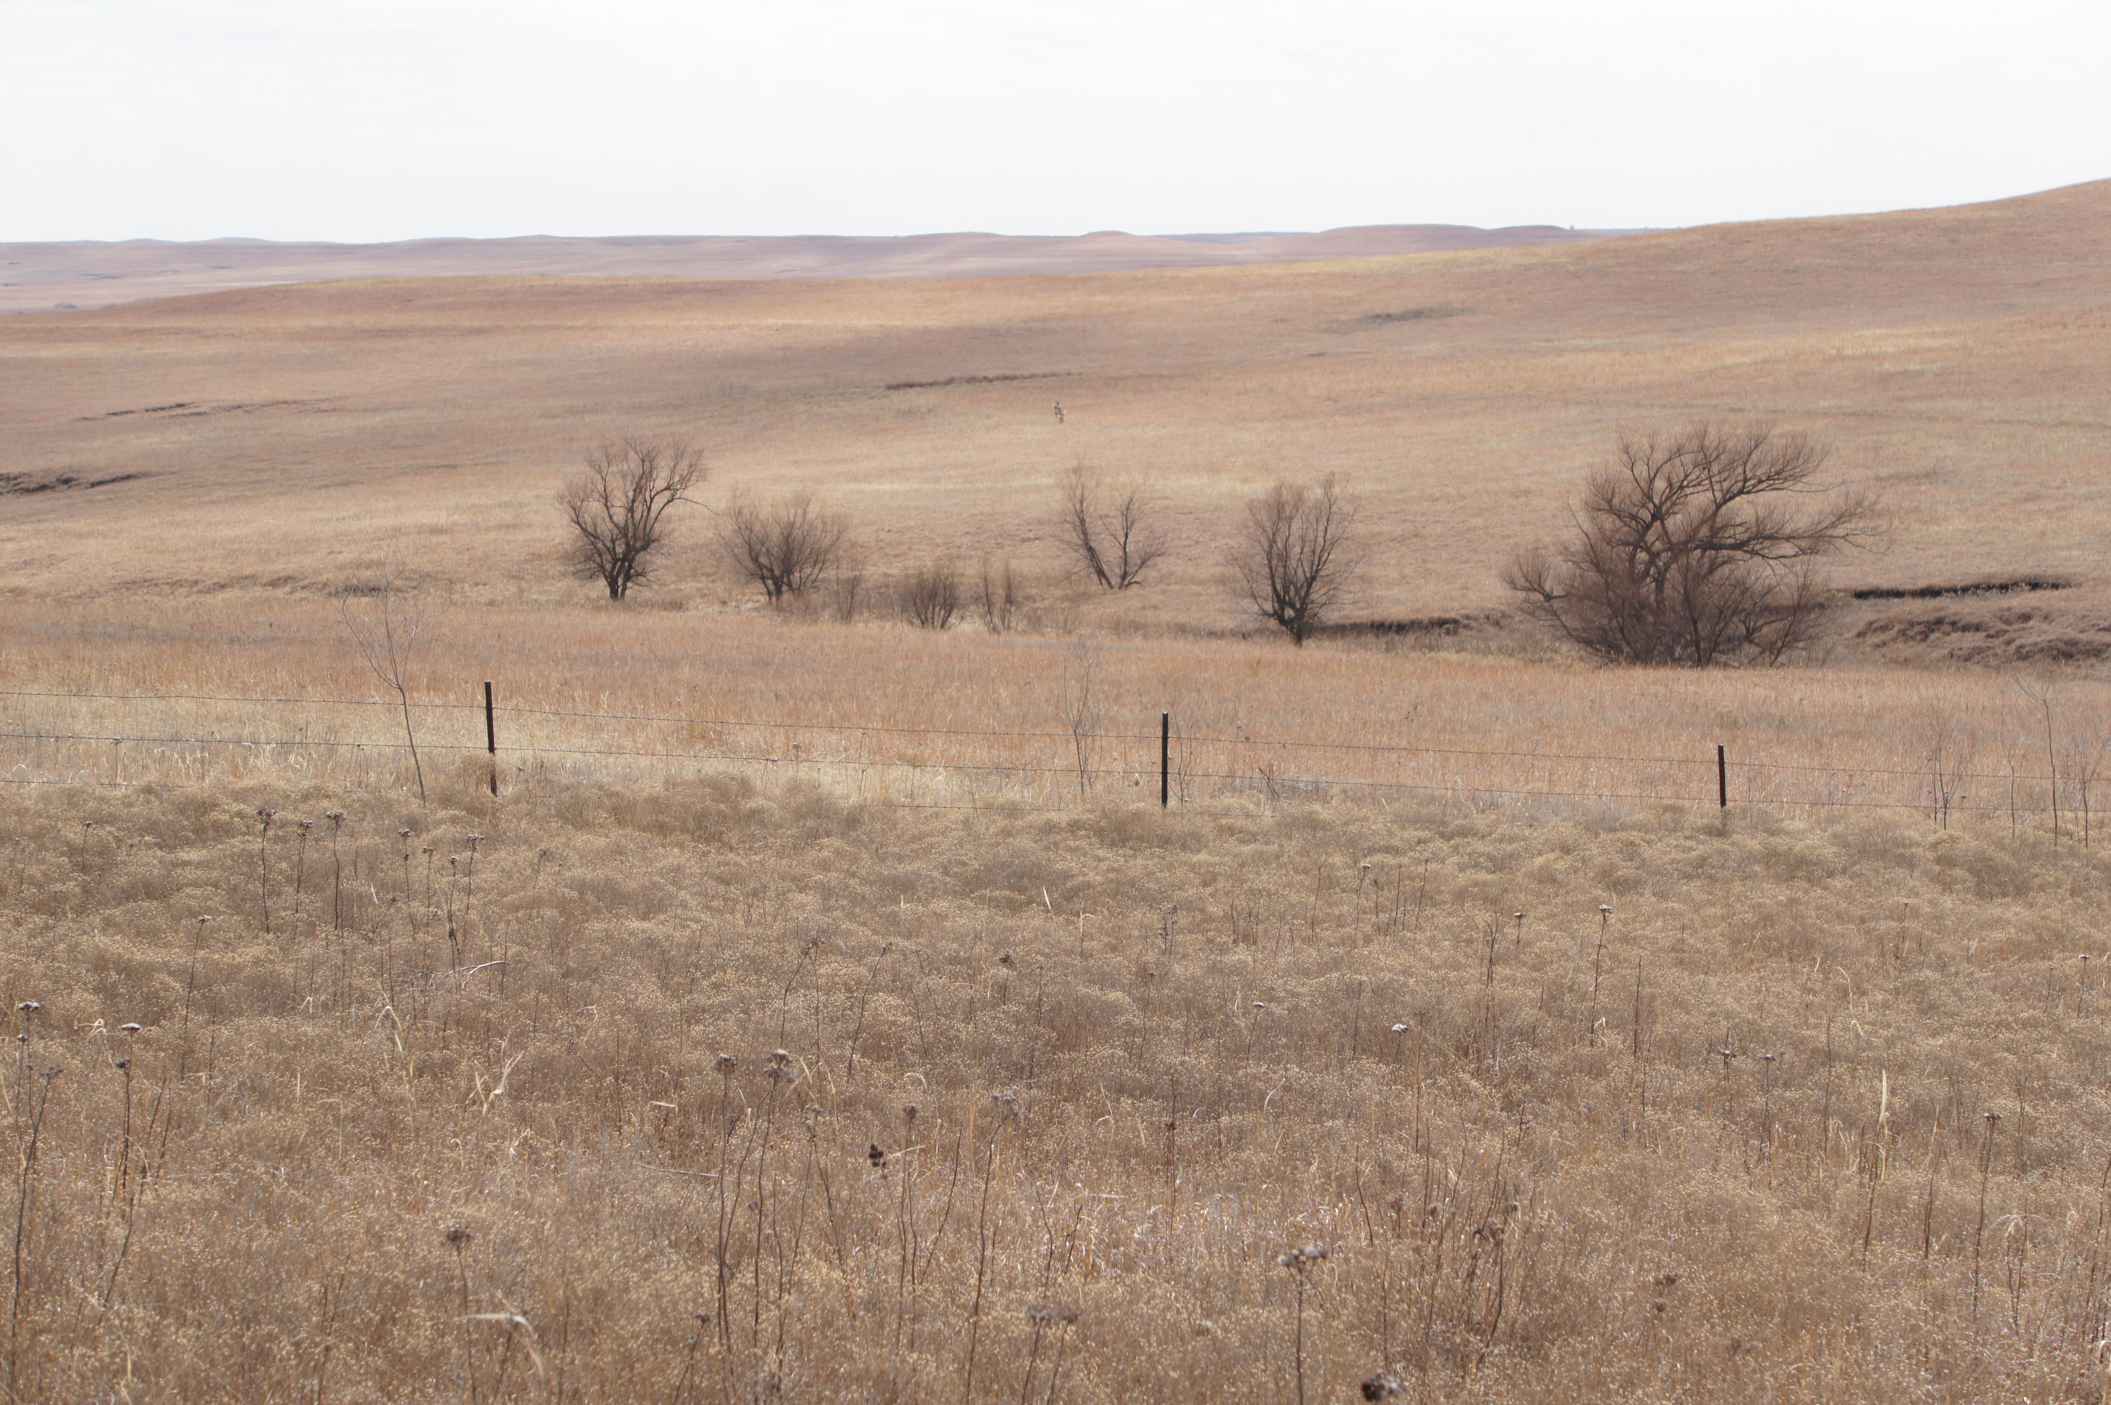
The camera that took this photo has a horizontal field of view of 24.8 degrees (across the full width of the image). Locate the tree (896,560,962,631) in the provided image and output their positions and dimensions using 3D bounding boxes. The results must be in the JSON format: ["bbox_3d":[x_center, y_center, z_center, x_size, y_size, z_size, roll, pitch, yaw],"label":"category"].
[{"bbox_3d":[-3.250,-2.680,123.000,1.650,1.860,1.480,0,5,0],"label":"tree"}]

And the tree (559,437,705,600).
[{"bbox_3d":[-11.180,-4.820,127.000,3.840,4.360,3.450,0,5,0],"label":"tree"}]

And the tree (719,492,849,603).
[{"bbox_3d":[-7.130,-4.040,126.000,3.420,2.940,3.070,0,5,0],"label":"tree"}]

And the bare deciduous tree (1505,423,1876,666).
[{"bbox_3d":[15.850,-3.890,120.000,9.270,6.180,7.880,0,5,0],"label":"bare deciduous tree"}]

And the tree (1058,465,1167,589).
[{"bbox_3d":[1.540,-4.730,130.000,2.940,3.440,2.360,0,5,0],"label":"tree"}]

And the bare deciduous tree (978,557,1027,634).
[{"bbox_3d":[-1.340,-2.680,122.000,1.210,2.050,1.030,0,5,0],"label":"bare deciduous tree"}]

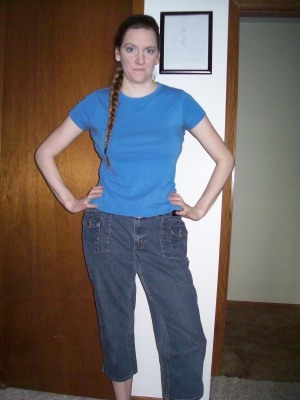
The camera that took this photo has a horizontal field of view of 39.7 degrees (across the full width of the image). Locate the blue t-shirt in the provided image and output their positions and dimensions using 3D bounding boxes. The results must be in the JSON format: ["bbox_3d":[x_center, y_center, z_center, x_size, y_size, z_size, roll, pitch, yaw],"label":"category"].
[{"bbox_3d":[-0.047,-0.186,1.519,0.500,0.485,0.250,2,6,2],"label":"blue t-shirt"}]

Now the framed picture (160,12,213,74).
[{"bbox_3d":[0.159,-0.685,1.816,0.231,0.268,0.020,2,6,5],"label":"framed picture"}]

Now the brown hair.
[{"bbox_3d":[-0.057,-0.388,1.484,0.185,0.545,0.240,2,6,-4],"label":"brown hair"}]

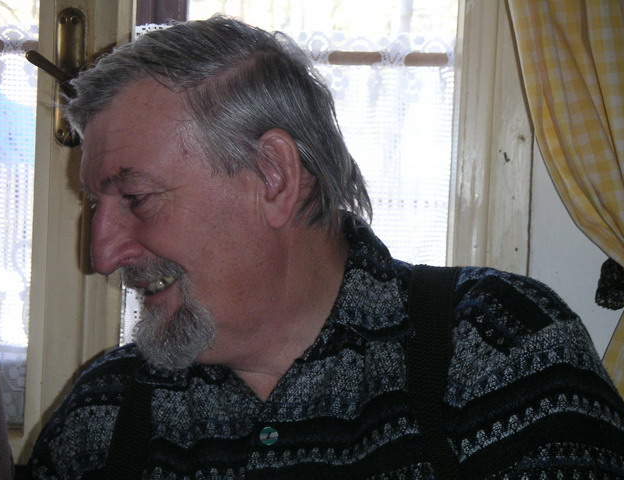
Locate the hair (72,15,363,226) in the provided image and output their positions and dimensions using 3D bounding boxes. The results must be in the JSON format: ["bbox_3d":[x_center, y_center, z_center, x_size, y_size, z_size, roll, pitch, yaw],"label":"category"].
[{"bbox_3d":[-0.072,-0.083,1.090,0.203,0.180,0.172,-14,7,-19],"label":"hair"}]

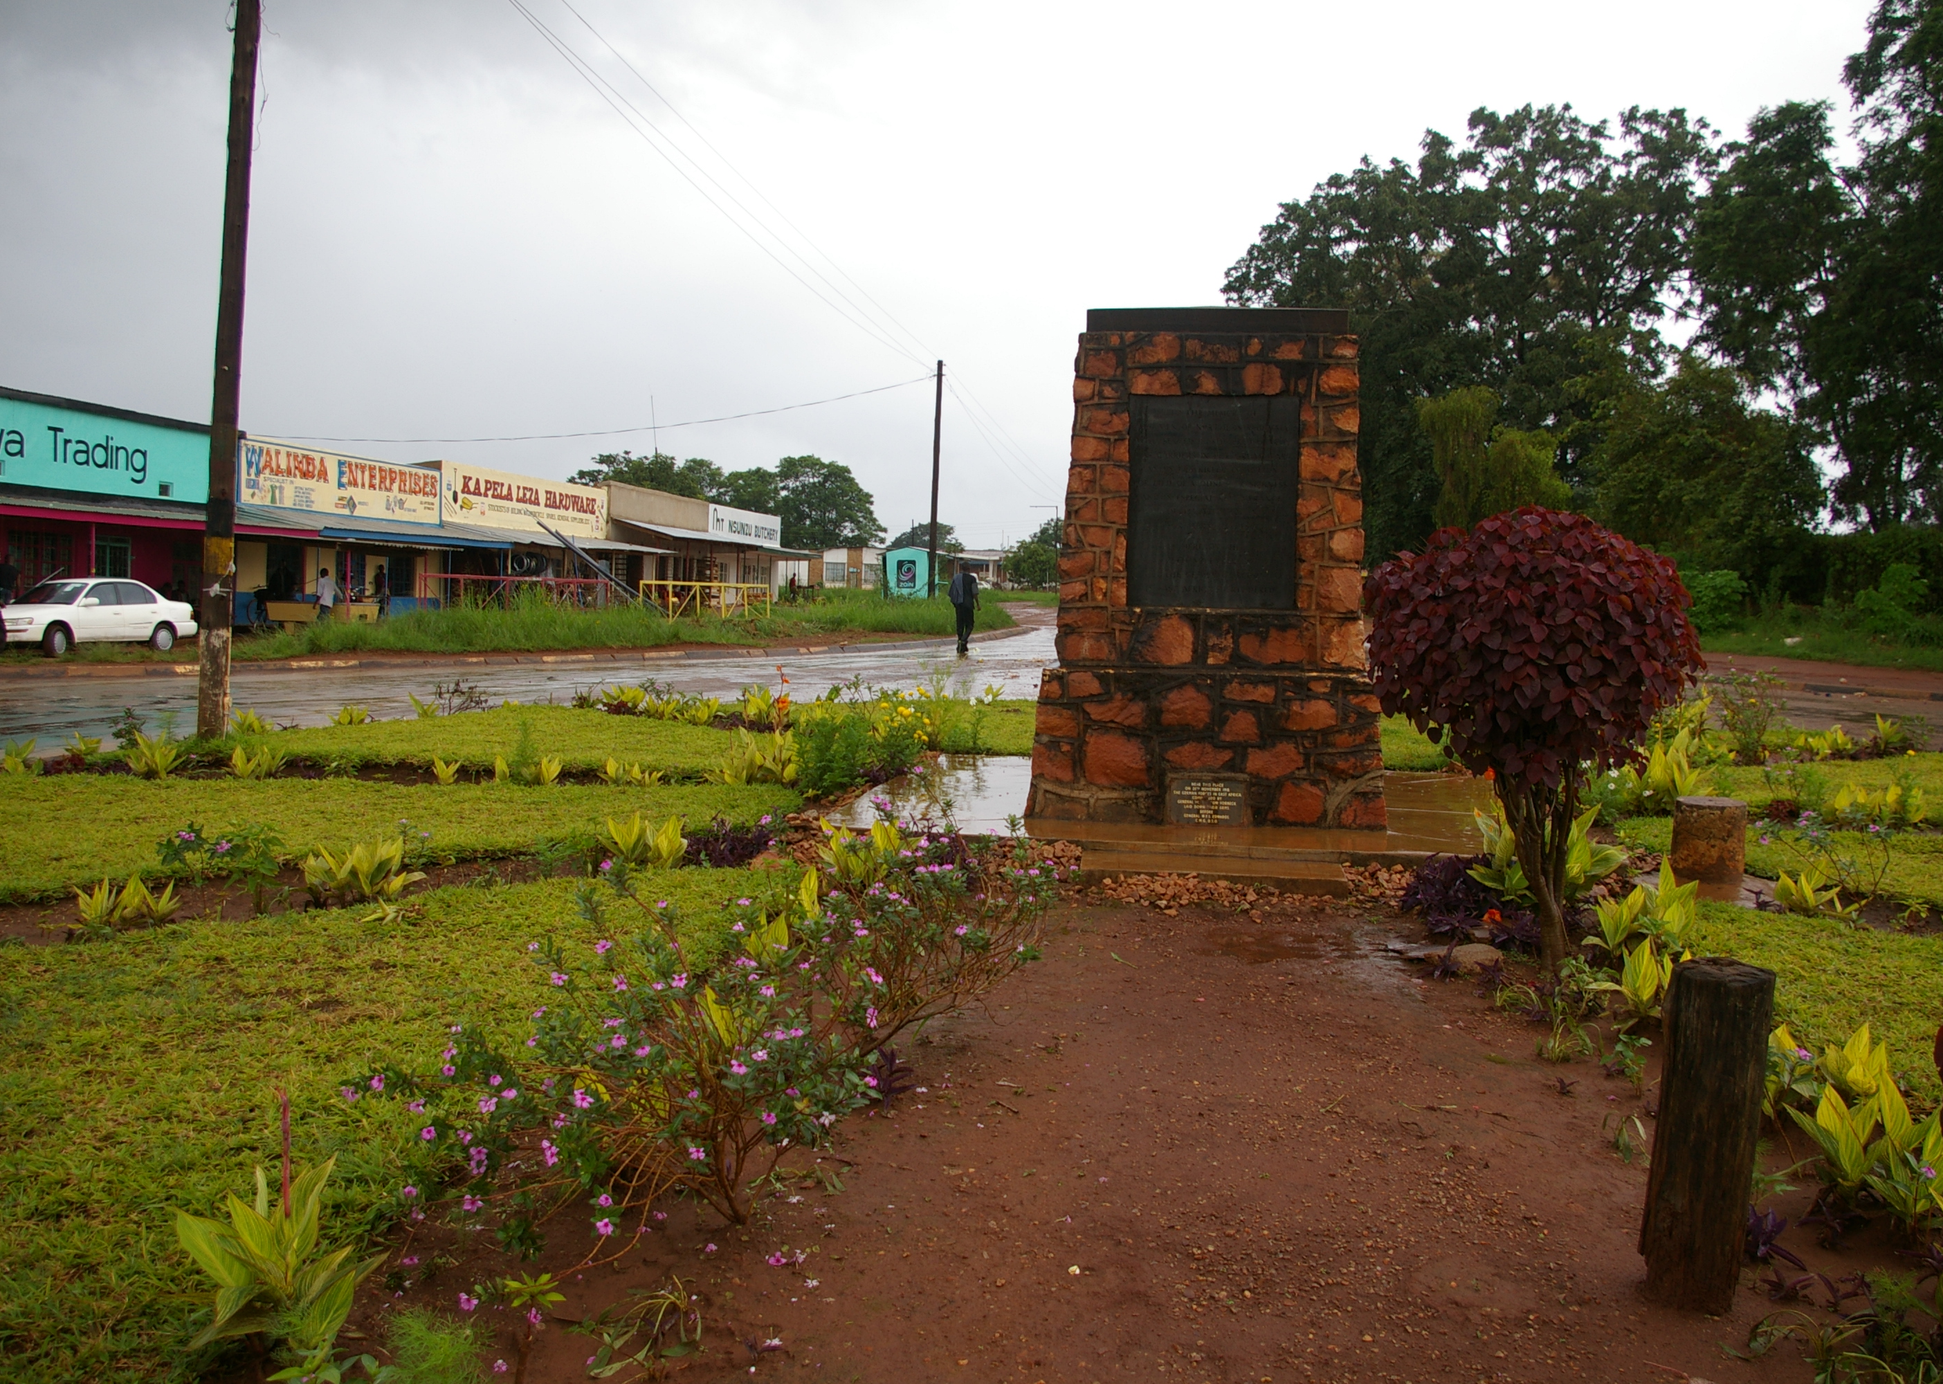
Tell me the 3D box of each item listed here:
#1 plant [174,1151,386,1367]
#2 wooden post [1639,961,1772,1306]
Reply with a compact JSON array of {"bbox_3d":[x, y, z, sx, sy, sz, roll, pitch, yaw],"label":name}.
[{"bbox_3d":[-1.414,1.154,3.191,0.424,0.373,0.403,0,4,-24],"label":"plant"},{"bbox_3d":[1.523,0.911,3.223,0.206,0.676,0.206,5,4,26],"label":"wooden post"}]

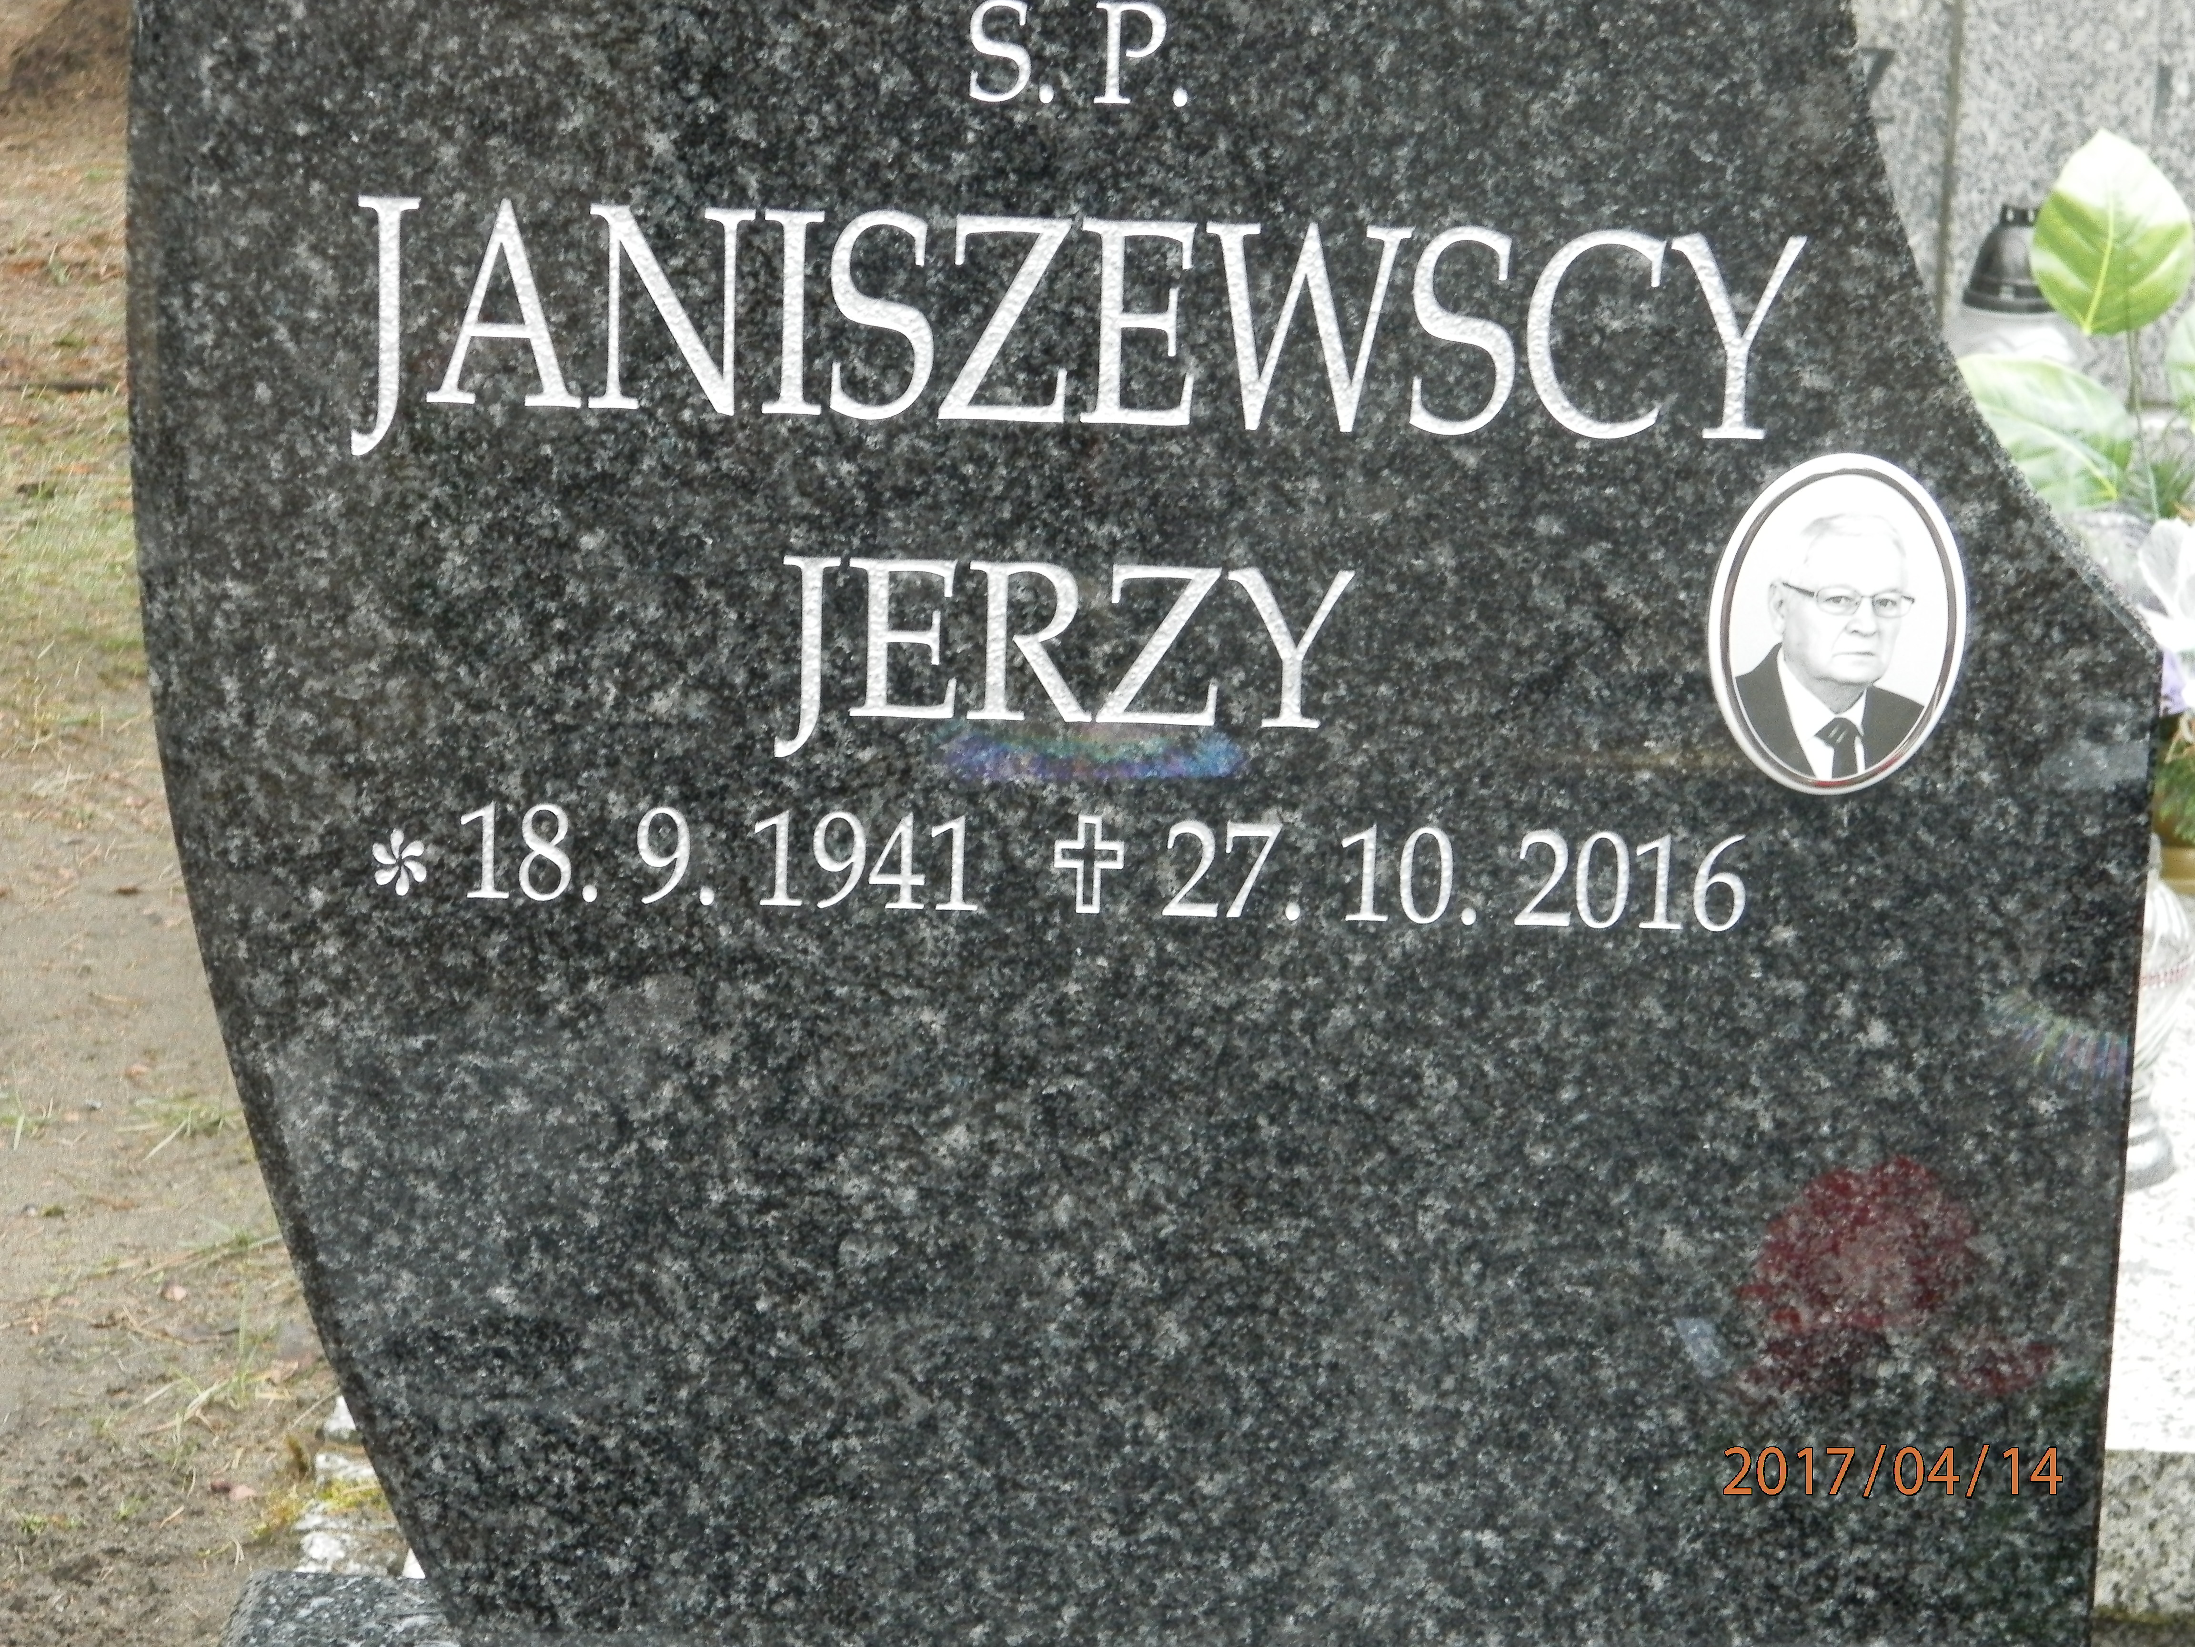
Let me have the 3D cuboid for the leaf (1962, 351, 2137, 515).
[{"bbox_3d":[0.596,-0.250,4.325,0.140,0.100,0.030,32,-11,0],"label":"leaf"}]

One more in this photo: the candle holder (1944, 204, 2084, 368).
[{"bbox_3d":[0.640,-0.305,4.724,0.098,0.260,0.098,1,15,-1],"label":"candle holder"}]

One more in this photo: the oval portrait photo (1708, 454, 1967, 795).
[{"bbox_3d":[0.316,-0.084,2.866,0.110,0.150,0.010,1,15,-1],"label":"oval portrait photo"}]

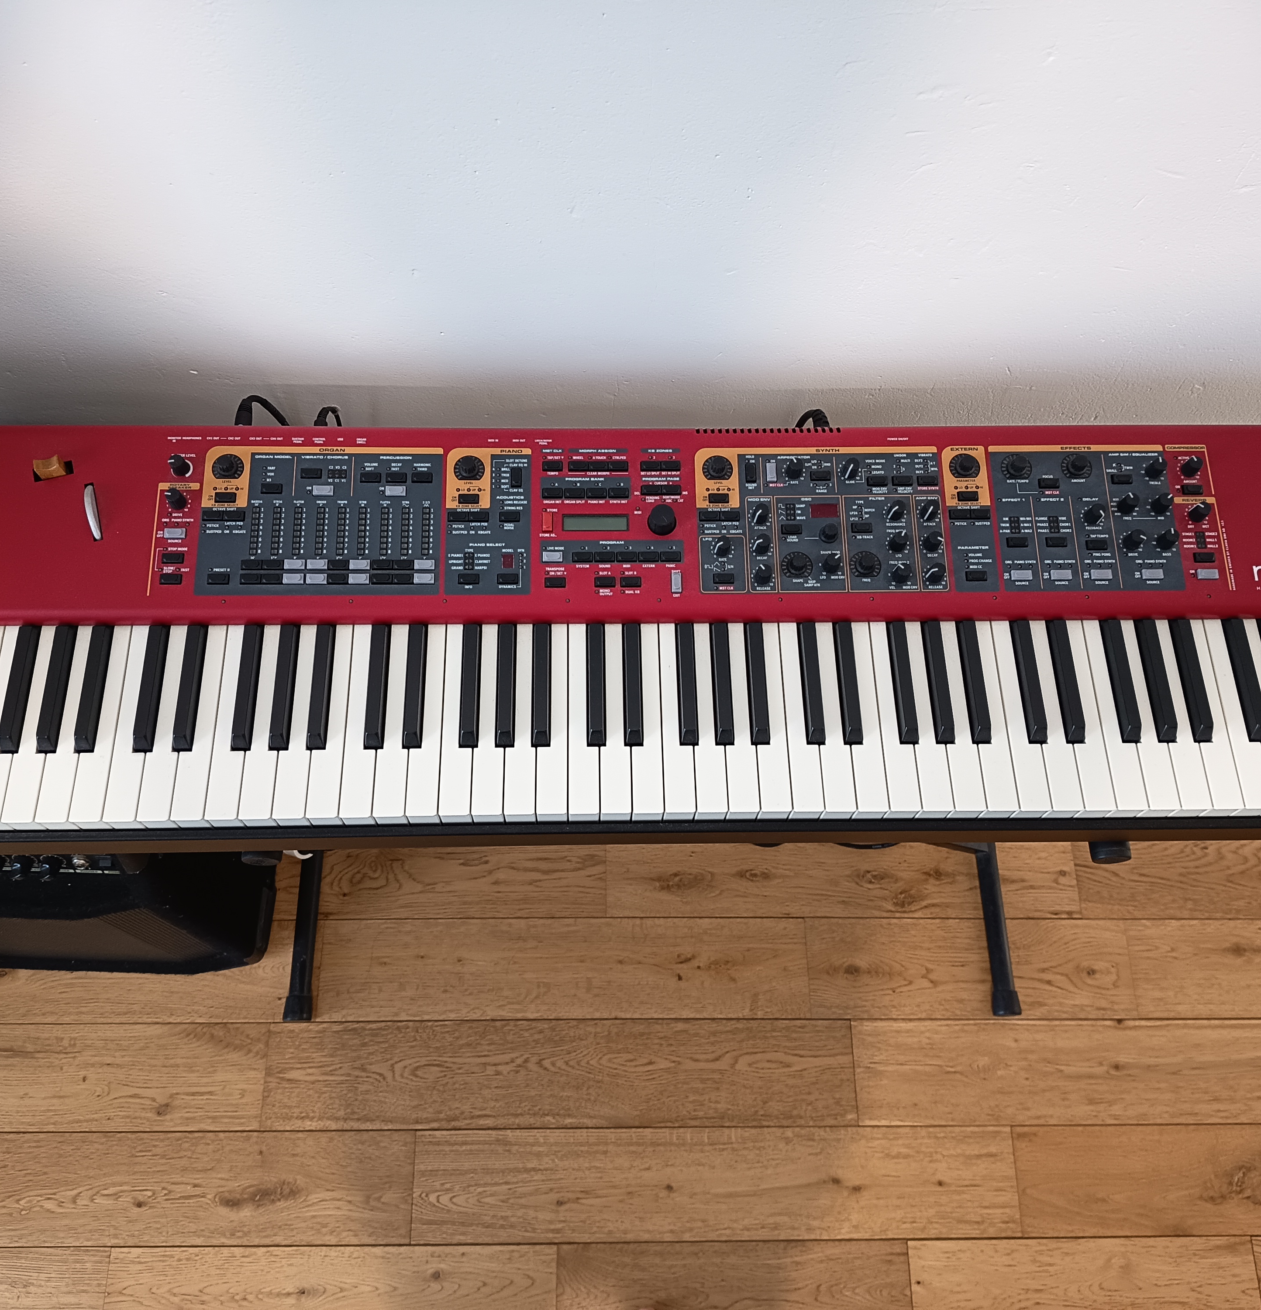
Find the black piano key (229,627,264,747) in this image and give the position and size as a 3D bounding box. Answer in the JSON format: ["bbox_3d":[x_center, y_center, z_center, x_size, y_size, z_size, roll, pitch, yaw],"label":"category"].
[{"bbox_3d":[-0.284,0.022,0.895,0.013,0.013,0.098,0,67,-2],"label":"black piano key"}]

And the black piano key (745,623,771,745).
[{"bbox_3d":[0.096,0.021,0.906,0.013,0.013,0.096,0,67,-2],"label":"black piano key"}]

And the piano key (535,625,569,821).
[{"bbox_3d":[-0.058,0.049,0.907,0.023,0.020,0.151,0,67,-2],"label":"piano key"}]

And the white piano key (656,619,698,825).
[{"bbox_3d":[0.034,0.050,0.915,0.023,0.021,0.151,0,67,-2],"label":"white piano key"}]

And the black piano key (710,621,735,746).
[{"bbox_3d":[0.070,0.020,0.912,0.013,0.013,0.099,0,67,-2],"label":"black piano key"}]

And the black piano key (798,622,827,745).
[{"bbox_3d":[0.138,0.020,0.914,0.013,0.013,0.099,0,67,-2],"label":"black piano key"}]

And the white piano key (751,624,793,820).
[{"bbox_3d":[0.106,0.048,0.923,0.023,0.021,0.151,0,67,-2],"label":"white piano key"}]

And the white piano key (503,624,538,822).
[{"bbox_3d":[-0.082,0.050,0.906,0.023,0.021,0.150,0,67,-2],"label":"white piano key"}]

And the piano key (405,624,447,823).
[{"bbox_3d":[-0.152,0.051,0.904,0.023,0.021,0.150,0,67,-2],"label":"piano key"}]

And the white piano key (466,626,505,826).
[{"bbox_3d":[-0.104,0.050,0.906,0.023,0.021,0.151,0,67,-2],"label":"white piano key"}]

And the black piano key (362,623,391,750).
[{"bbox_3d":[-0.189,0.023,0.909,0.013,0.013,0.096,0,67,-2],"label":"black piano key"}]

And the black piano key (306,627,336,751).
[{"bbox_3d":[-0.230,0.022,0.897,0.013,0.013,0.098,0,67,-2],"label":"black piano key"}]

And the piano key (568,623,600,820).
[{"bbox_3d":[-0.035,0.049,0.919,0.023,0.021,0.151,0,67,-2],"label":"piano key"}]

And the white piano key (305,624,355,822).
[{"bbox_3d":[-0.223,0.051,0.902,0.023,0.021,0.150,0,67,-2],"label":"white piano key"}]

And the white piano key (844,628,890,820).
[{"bbox_3d":[0.176,0.049,0.915,0.023,0.021,0.150,0,67,-2],"label":"white piano key"}]

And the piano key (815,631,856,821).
[{"bbox_3d":[0.153,0.049,0.914,0.023,0.021,0.150,0,67,-2],"label":"piano key"}]

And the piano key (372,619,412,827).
[{"bbox_3d":[-0.174,0.051,0.908,0.023,0.022,0.151,0,67,-2],"label":"piano key"}]

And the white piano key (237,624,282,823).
[{"bbox_3d":[-0.271,0.052,0.906,0.023,0.021,0.151,0,67,-2],"label":"white piano key"}]

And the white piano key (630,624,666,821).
[{"bbox_3d":[0.011,0.049,0.909,0.023,0.020,0.151,0,67,-2],"label":"white piano key"}]

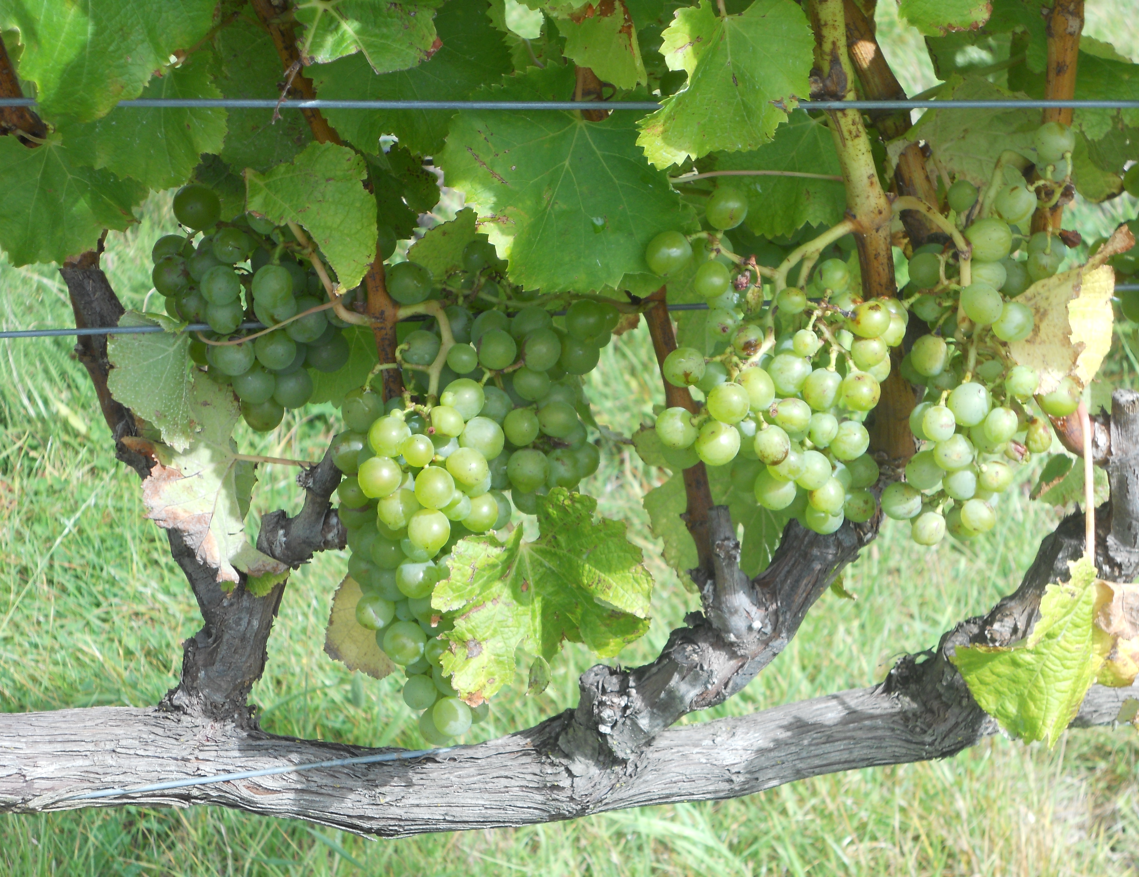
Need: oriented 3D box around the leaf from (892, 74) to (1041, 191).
[{"bbox_3d":[0.156,-0.119,1.015,0.062,0.047,0.028,0,14,6],"label":"leaf"}]

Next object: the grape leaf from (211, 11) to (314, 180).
[{"bbox_3d":[-0.121,-0.134,1.005,0.047,0.065,0.024,0,-6,0],"label":"grape leaf"}]

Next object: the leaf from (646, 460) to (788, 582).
[{"bbox_3d":[0.058,0.028,1.040,0.059,0.059,0.026,0,-6,0],"label":"leaf"}]

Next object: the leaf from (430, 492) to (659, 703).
[{"bbox_3d":[-0.010,0.059,0.985,0.083,0.081,0.035,0,-11,-3],"label":"leaf"}]

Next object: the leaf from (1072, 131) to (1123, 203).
[{"bbox_3d":[0.207,-0.112,1.040,0.030,0.035,0.022,0,-6,0],"label":"leaf"}]

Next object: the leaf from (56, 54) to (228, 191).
[{"bbox_3d":[-0.161,-0.121,0.985,0.064,0.053,0.024,0,-9,0],"label":"leaf"}]

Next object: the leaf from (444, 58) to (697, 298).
[{"bbox_3d":[-0.001,-0.099,0.990,0.098,0.088,0.028,0,-6,0],"label":"leaf"}]

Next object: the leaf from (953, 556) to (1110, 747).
[{"bbox_3d":[0.176,0.081,0.990,0.061,0.073,0.035,17,-10,15],"label":"leaf"}]

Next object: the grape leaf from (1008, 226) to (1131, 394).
[{"bbox_3d":[0.188,-0.048,0.985,0.049,0.065,0.032,14,1,25],"label":"grape leaf"}]

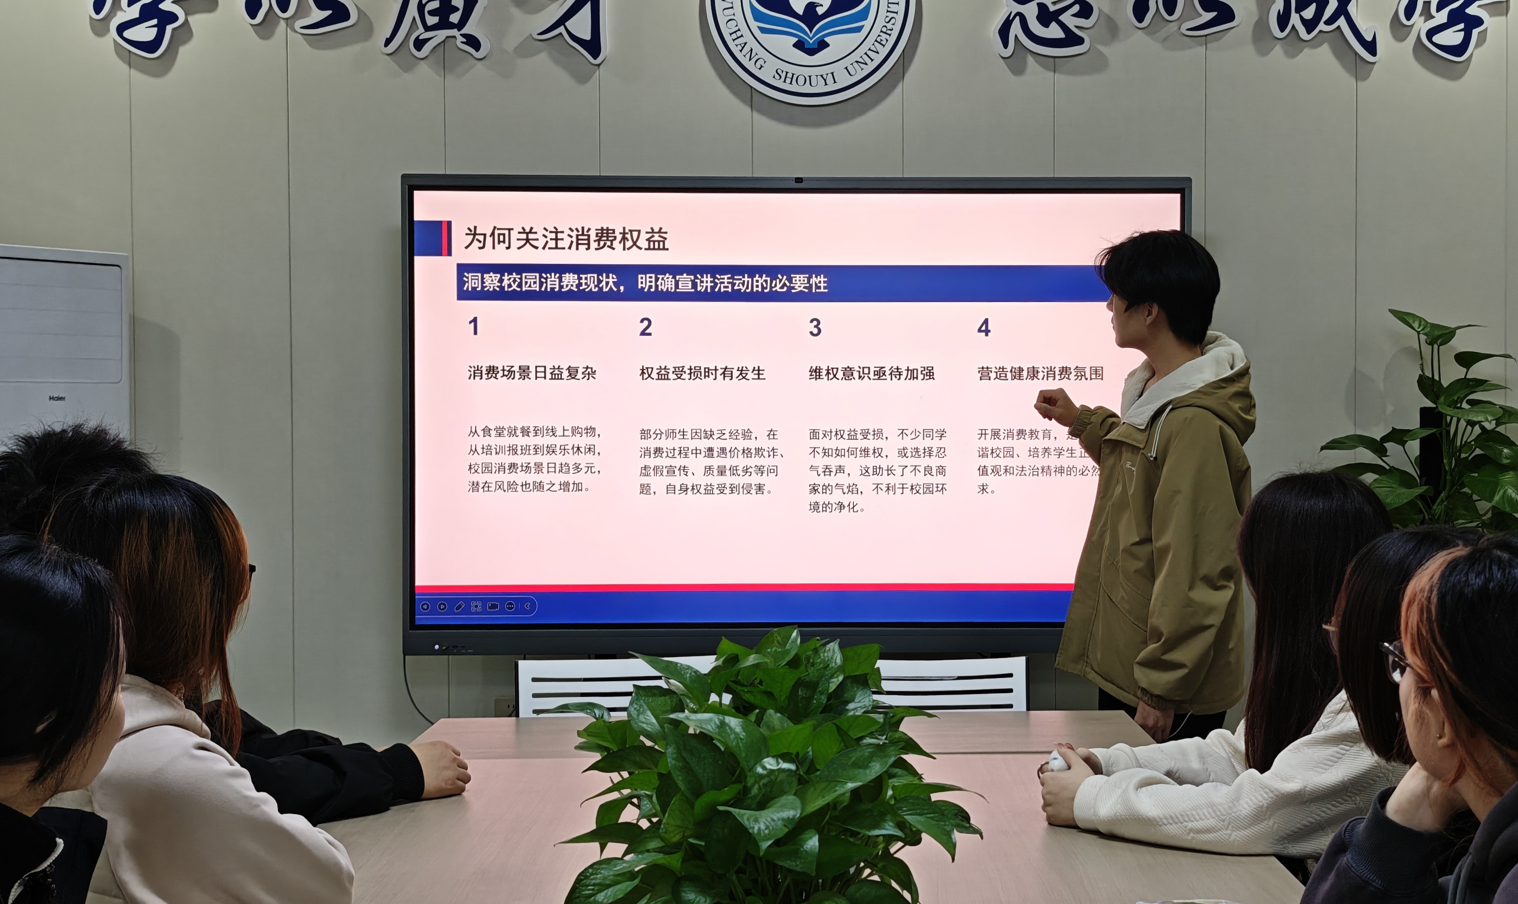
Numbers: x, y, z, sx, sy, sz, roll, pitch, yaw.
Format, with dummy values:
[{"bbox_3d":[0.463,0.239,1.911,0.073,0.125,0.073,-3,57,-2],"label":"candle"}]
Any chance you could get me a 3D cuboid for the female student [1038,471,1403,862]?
[{"bbox_3d":[0.770,0.660,2.935,0.720,1.260,0.520,1,2,26],"label":"female student"}]

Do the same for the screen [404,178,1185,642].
[{"bbox_3d":[0.095,-0.093,5.042,1.950,1.180,0.090,0,1,-1],"label":"screen"}]

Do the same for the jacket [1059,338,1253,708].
[{"bbox_3d":[0.865,0.157,4.400,0.400,0.810,0.500,0,1,-18],"label":"jacket"}]

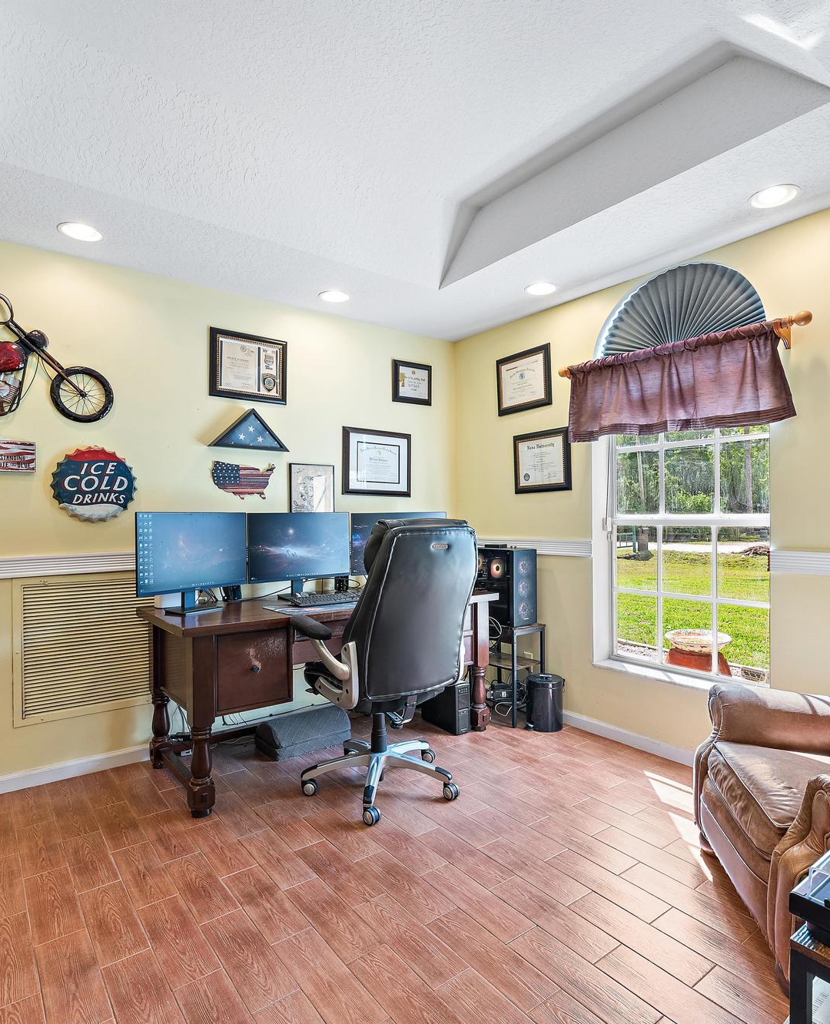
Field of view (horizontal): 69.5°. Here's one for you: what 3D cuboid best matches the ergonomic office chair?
[{"bbox_3d":[-0.117,0.632,2.688,0.700,1.200,0.760,0,0,-35],"label":"ergonomic office chair"}]

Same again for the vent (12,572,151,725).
[{"bbox_3d":[-1.536,0.633,2.836,0.607,0.687,0.025,0,0,-37],"label":"vent"}]

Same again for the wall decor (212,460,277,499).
[{"bbox_3d":[-0.940,-0.170,3.285,0.362,0.208,0.020,0,0,-37],"label":"wall decor"}]

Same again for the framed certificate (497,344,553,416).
[{"bbox_3d":[0.679,-0.805,3.693,0.025,0.363,0.443,0,0,-37],"label":"framed certificate"}]

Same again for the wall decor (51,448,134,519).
[{"bbox_3d":[-1.516,-0.130,2.833,0.359,0.357,0.040,0,0,-37],"label":"wall decor"}]

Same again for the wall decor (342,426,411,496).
[{"bbox_3d":[-0.241,-0.309,3.821,0.522,0.417,0.030,0,0,-37],"label":"wall decor"}]

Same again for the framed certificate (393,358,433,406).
[{"bbox_3d":[-0.020,-0.855,3.994,0.326,0.272,0.022,0,0,-37],"label":"framed certificate"}]

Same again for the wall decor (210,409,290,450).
[{"bbox_3d":[-0.908,-0.450,3.279,0.438,0.222,0.075,0,0,-37],"label":"wall decor"}]

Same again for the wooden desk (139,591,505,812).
[{"bbox_3d":[-0.441,0.850,3.148,1.715,0.767,0.730,0,0,-37],"label":"wooden desk"}]

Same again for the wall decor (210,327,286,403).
[{"bbox_3d":[-0.919,-0.794,3.314,0.443,0.364,0.030,0,0,-37],"label":"wall decor"}]

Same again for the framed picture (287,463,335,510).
[{"bbox_3d":[-0.605,-0.095,3.539,0.294,0.370,0.020,0,0,-37],"label":"framed picture"}]

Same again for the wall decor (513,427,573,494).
[{"bbox_3d":[0.764,-0.297,3.573,0.025,0.363,0.428,0,0,-37],"label":"wall decor"}]

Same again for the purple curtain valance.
[{"bbox_3d":[1.196,-0.581,2.864,0.090,0.426,1.120,0,0,-37],"label":"purple curtain valance"}]

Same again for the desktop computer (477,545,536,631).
[{"bbox_3d":[0.519,0.448,3.654,0.205,0.447,0.420,0,0,-37],"label":"desktop computer"}]

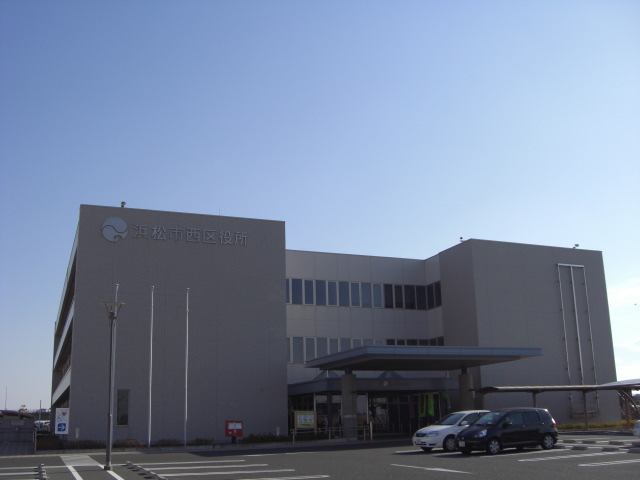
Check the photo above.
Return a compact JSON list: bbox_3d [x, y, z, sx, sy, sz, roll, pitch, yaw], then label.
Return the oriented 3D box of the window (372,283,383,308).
[{"bbox_3d":[4.288,4.110,51.721,0.820,1.817,0.120,4,-15,-21],"label":"window"}]

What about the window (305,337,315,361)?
[{"bbox_3d":[-0.674,7.539,47.858,0.800,1.750,0.100,5,-15,-23],"label":"window"}]

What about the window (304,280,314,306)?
[{"bbox_3d":[-0.731,3.658,48.816,0.800,1.750,0.100,5,-15,-23],"label":"window"}]

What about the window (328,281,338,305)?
[{"bbox_3d":[0.938,3.793,49.543,0.800,1.750,0.100,5,-15,-23],"label":"window"}]

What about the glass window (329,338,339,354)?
[{"bbox_3d":[0.963,7.816,49.443,0.778,1.757,0.120,4,-15,-21],"label":"glass window"}]

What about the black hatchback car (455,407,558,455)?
[{"bbox_3d":[6.917,7.122,26.237,3.830,1.525,1.675,5,-16,-25],"label":"black hatchback car"}]

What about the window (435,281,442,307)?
[{"bbox_3d":[8.620,4.022,51.253,0.100,1.750,0.850,5,-15,-23],"label":"window"}]

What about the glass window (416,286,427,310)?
[{"bbox_3d":[7.665,4.353,52.989,0.854,1.817,0.120,4,-15,-21],"label":"glass window"}]

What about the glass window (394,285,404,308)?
[{"bbox_3d":[5.846,4.193,51.682,0.800,1.750,0.100,5,-15,-23],"label":"glass window"}]

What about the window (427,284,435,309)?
[{"bbox_3d":[8.313,4.247,52.625,0.120,1.817,1.060,4,-15,-21],"label":"window"}]

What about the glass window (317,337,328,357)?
[{"bbox_3d":[0.151,7.606,48.218,0.850,1.750,0.100,5,-15,-23],"label":"glass window"}]

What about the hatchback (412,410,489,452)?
[{"bbox_3d":[5.683,7.423,27.474,4.300,1.480,1.700,5,-15,-25],"label":"hatchback"}]

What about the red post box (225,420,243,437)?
[{"bbox_3d":[-4.250,9.293,34.600,0.750,0.790,0.570,4,-15,-22],"label":"red post box"}]

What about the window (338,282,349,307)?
[{"bbox_3d":[1.691,3.855,49.871,0.820,1.750,0.100,5,-15,-23],"label":"window"}]

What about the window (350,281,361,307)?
[{"bbox_3d":[2.557,3.925,50.248,0.800,1.750,0.100,5,-15,-23],"label":"window"}]

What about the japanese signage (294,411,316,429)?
[{"bbox_3d":[-0.780,10.013,39.111,1.320,0.980,0.120,4,-15,-21],"label":"japanese signage"}]

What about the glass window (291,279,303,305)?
[{"bbox_3d":[-1.586,3.688,49.516,0.875,1.817,0.120,4,-15,-21],"label":"glass window"}]

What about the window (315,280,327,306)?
[{"bbox_3d":[0.072,3.807,50.138,0.898,1.817,0.120,4,-15,-21],"label":"window"}]

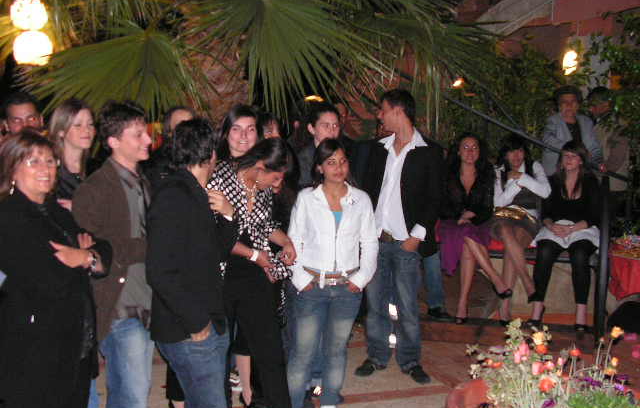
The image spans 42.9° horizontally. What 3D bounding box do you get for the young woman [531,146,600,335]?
[{"bbox_3d":[1.851,0.192,6.133,0.500,1.310,0.760,2,6,20],"label":"young woman"}]

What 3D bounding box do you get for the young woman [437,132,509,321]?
[{"bbox_3d":[1.191,0.153,6.269,0.520,1.340,0.800,2,6,16],"label":"young woman"}]

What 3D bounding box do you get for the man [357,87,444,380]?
[{"bbox_3d":[0.525,0.188,5.308,0.540,1.830,0.360,1,6,14],"label":"man"}]

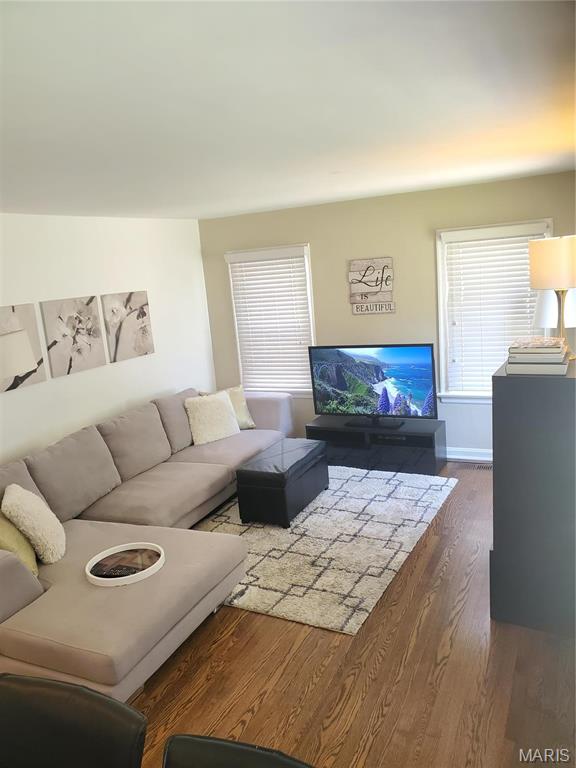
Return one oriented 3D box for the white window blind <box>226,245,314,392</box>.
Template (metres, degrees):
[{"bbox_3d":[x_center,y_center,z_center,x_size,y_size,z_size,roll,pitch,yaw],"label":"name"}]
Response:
[{"bbox_3d":[-0.190,-0.624,5.835,0.880,1.430,0.080,2,14,29],"label":"white window blind"}]

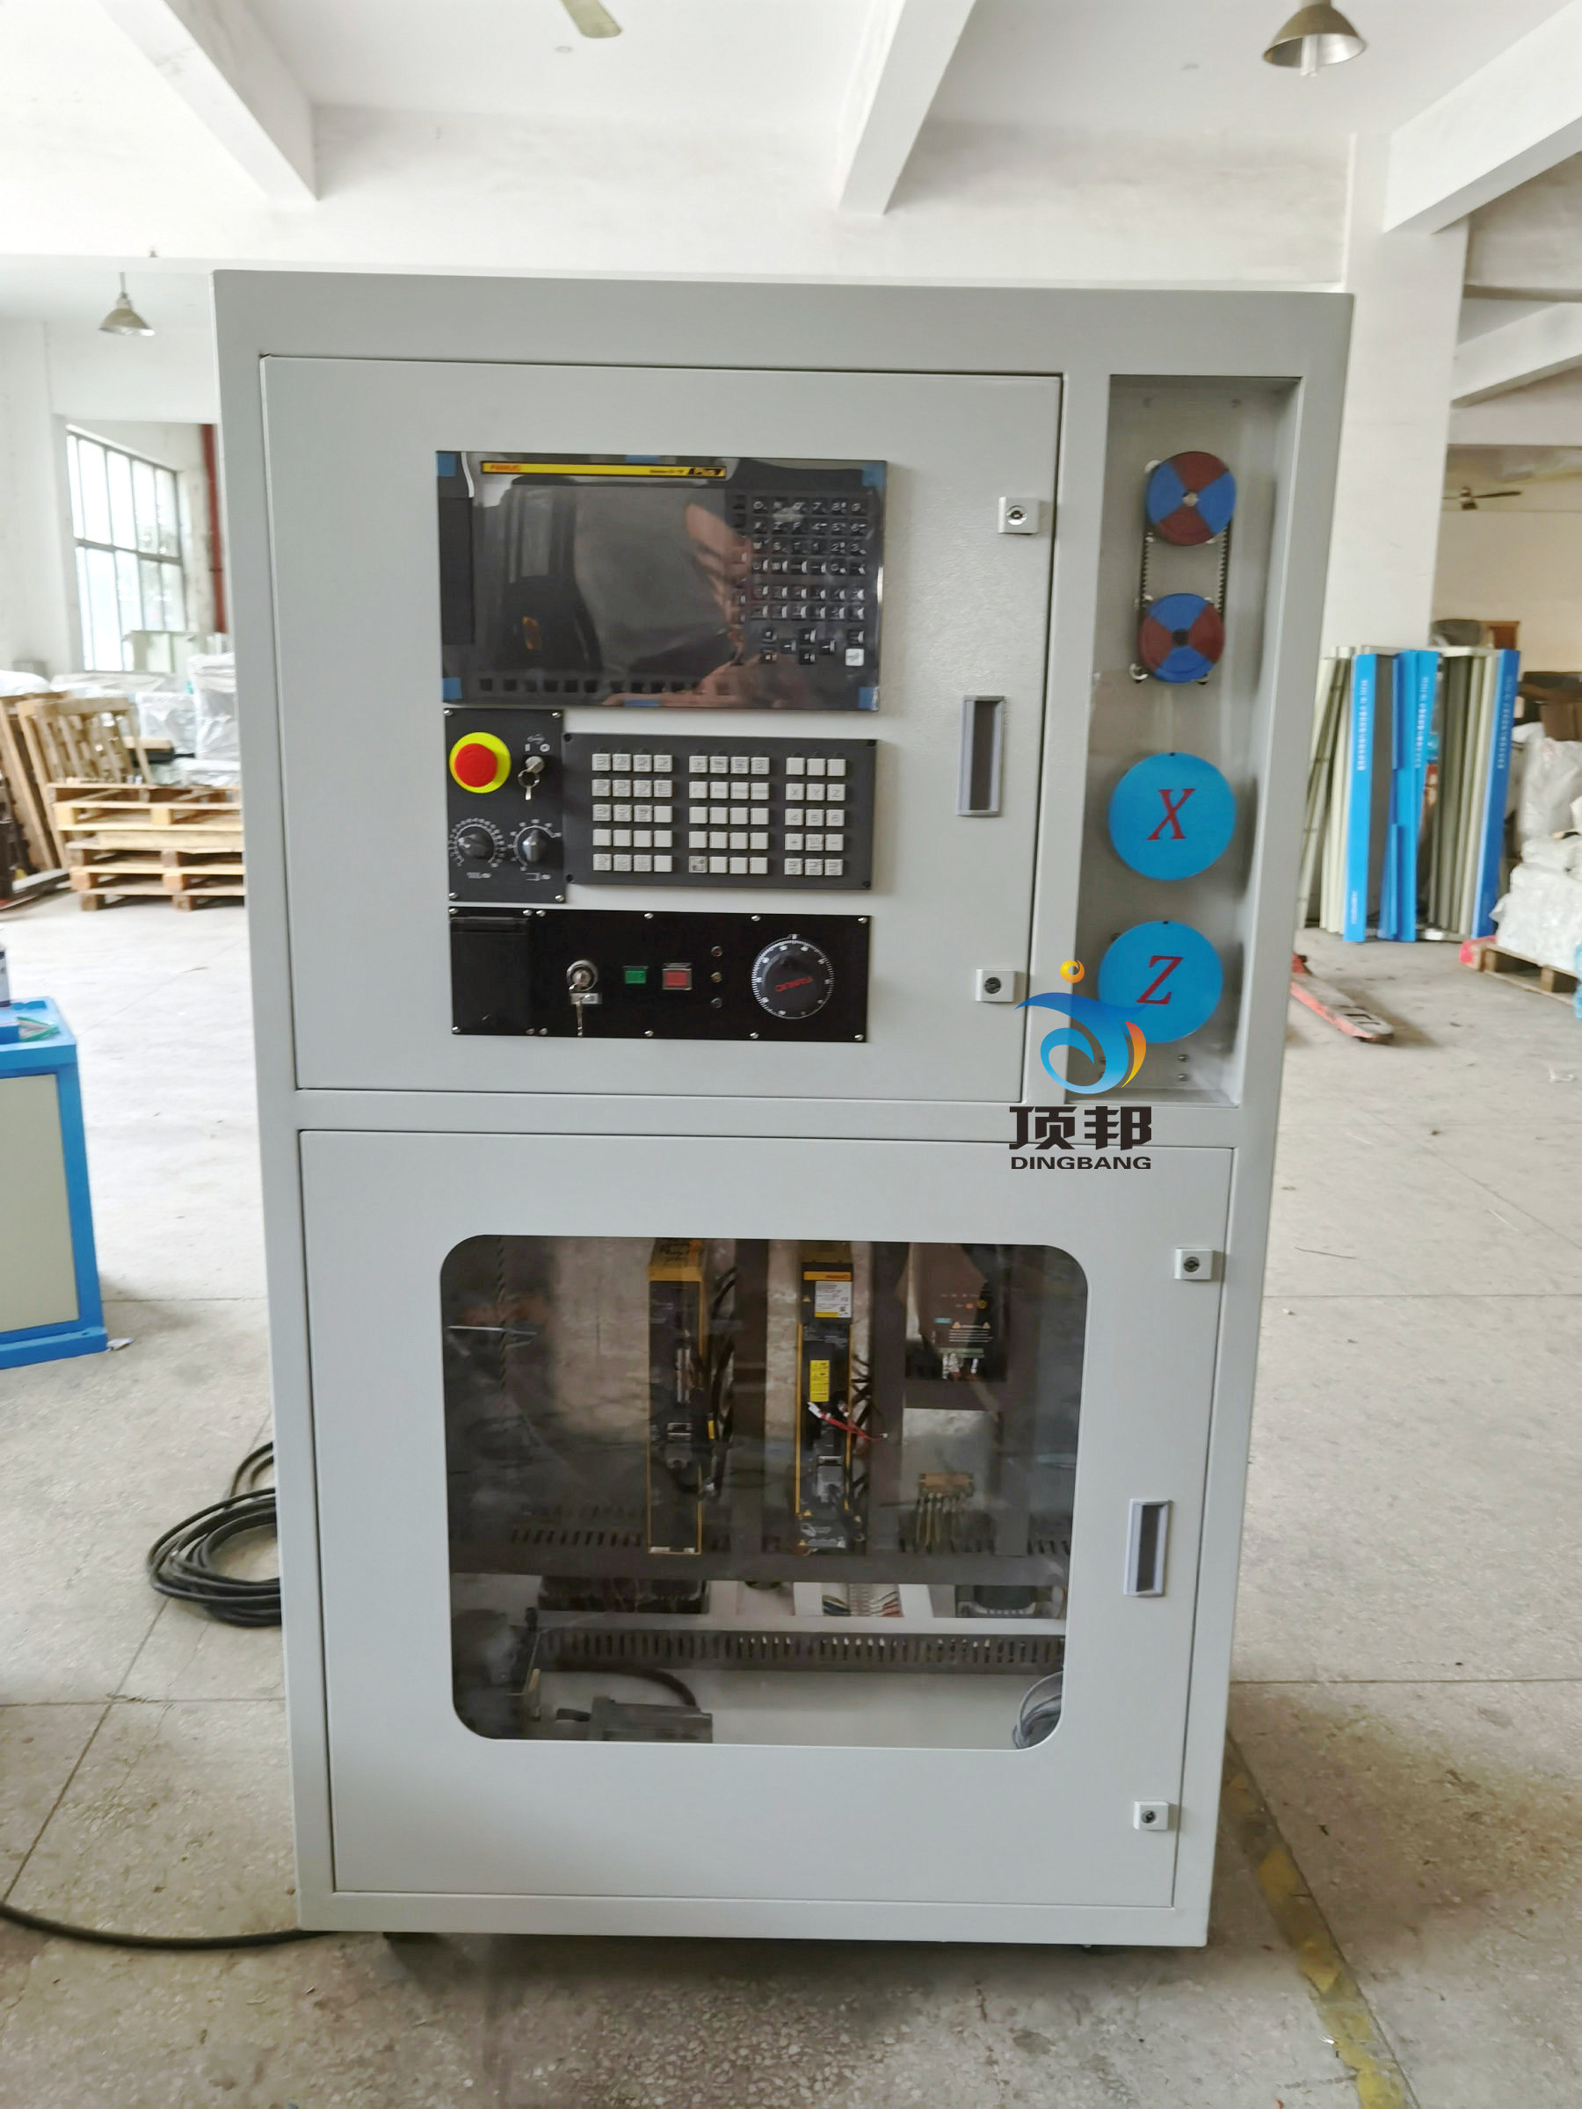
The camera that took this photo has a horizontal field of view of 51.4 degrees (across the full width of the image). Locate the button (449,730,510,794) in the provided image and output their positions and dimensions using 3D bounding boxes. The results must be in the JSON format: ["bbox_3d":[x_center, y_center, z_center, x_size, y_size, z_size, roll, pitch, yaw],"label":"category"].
[{"bbox_3d":[-0.287,-0.266,1.507,0.057,0.057,0.036,1,13,0],"label":"button"}]

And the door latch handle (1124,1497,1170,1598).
[{"bbox_3d":[0.367,0.510,1.704,0.040,0.107,0.020,1,13,0],"label":"door latch handle"}]

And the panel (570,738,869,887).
[{"bbox_3d":[-0.067,-0.226,1.533,0.290,0.139,0.020,1,13,0],"label":"panel"}]

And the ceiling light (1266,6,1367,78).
[{"bbox_3d":[2.036,-3.987,6.358,0.387,0.380,0.387,1,13,0],"label":"ceiling light"}]

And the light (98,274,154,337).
[{"bbox_3d":[-4.980,-5.602,12.313,0.387,0.420,0.387,1,13,0],"label":"light"}]

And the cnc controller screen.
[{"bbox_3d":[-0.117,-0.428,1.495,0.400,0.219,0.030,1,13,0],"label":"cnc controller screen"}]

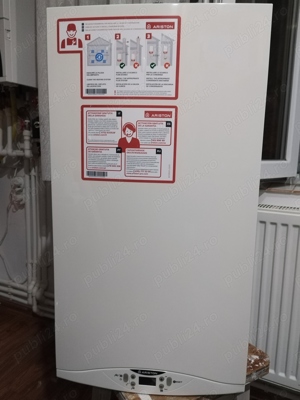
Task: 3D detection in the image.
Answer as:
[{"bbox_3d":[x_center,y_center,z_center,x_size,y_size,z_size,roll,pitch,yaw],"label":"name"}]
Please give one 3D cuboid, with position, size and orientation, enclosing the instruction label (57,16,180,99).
[{"bbox_3d":[-0.060,-0.255,0.606,0.226,0.142,0.005,2,9,7],"label":"instruction label"}]

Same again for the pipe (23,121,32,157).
[{"bbox_3d":[-0.669,-0.328,1.830,0.045,0.196,0.045,6,10,29],"label":"pipe"}]

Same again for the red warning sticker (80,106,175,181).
[{"bbox_3d":[-0.041,-0.105,0.627,0.182,0.141,0.004,2,9,6],"label":"red warning sticker"}]

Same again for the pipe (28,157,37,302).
[{"bbox_3d":[-0.648,0.172,1.862,0.025,0.794,0.025,6,10,29],"label":"pipe"}]

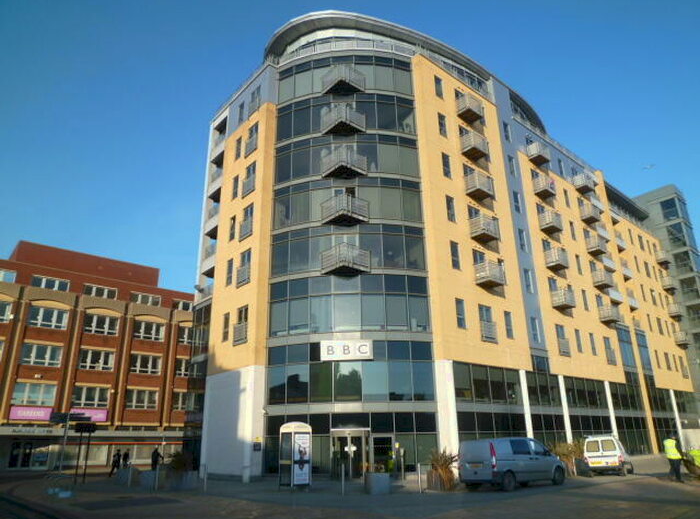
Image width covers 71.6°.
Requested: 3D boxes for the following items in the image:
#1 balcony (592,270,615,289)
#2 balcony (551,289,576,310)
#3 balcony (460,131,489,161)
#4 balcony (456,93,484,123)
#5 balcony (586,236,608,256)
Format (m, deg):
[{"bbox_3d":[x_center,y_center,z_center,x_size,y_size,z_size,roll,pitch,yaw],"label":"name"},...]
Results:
[{"bbox_3d":[21.167,1.670,40.720,1.650,1.300,1.050,16,-26,-38],"label":"balcony"},{"bbox_3d":[14.971,2.796,34.038,1.550,1.198,0.906,15,-25,-38],"label":"balcony"},{"bbox_3d":[8.129,-7.337,31.702,1.500,1.240,0.950,15,-25,-37],"label":"balcony"},{"bbox_3d":[8.031,-10.100,32.570,1.550,1.198,0.906,15,-25,-38],"label":"balcony"},{"bbox_3d":[20.861,-1.081,41.021,1.509,1.203,0.986,16,-26,-38],"label":"balcony"}]

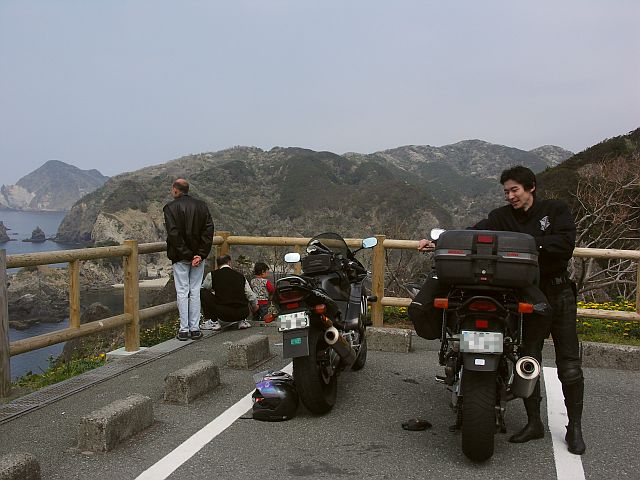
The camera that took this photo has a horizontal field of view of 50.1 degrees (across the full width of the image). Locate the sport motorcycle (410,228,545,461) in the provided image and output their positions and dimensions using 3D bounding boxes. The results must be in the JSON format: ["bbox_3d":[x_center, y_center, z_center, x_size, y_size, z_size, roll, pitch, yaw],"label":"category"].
[{"bbox_3d":[1.110,0.574,4.600,0.820,1.350,2.250,1,4,15],"label":"sport motorcycle"}]

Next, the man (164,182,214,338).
[{"bbox_3d":[-1.430,0.213,7.480,0.520,1.730,0.360,-1,4,-24],"label":"man"}]

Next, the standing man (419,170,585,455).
[{"bbox_3d":[1.140,0.409,4.250,0.920,1.720,0.500,1,4,24],"label":"standing man"}]

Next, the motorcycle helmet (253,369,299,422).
[{"bbox_3d":[-0.312,1.094,4.790,0.320,0.290,0.260,1,3,10],"label":"motorcycle helmet"}]

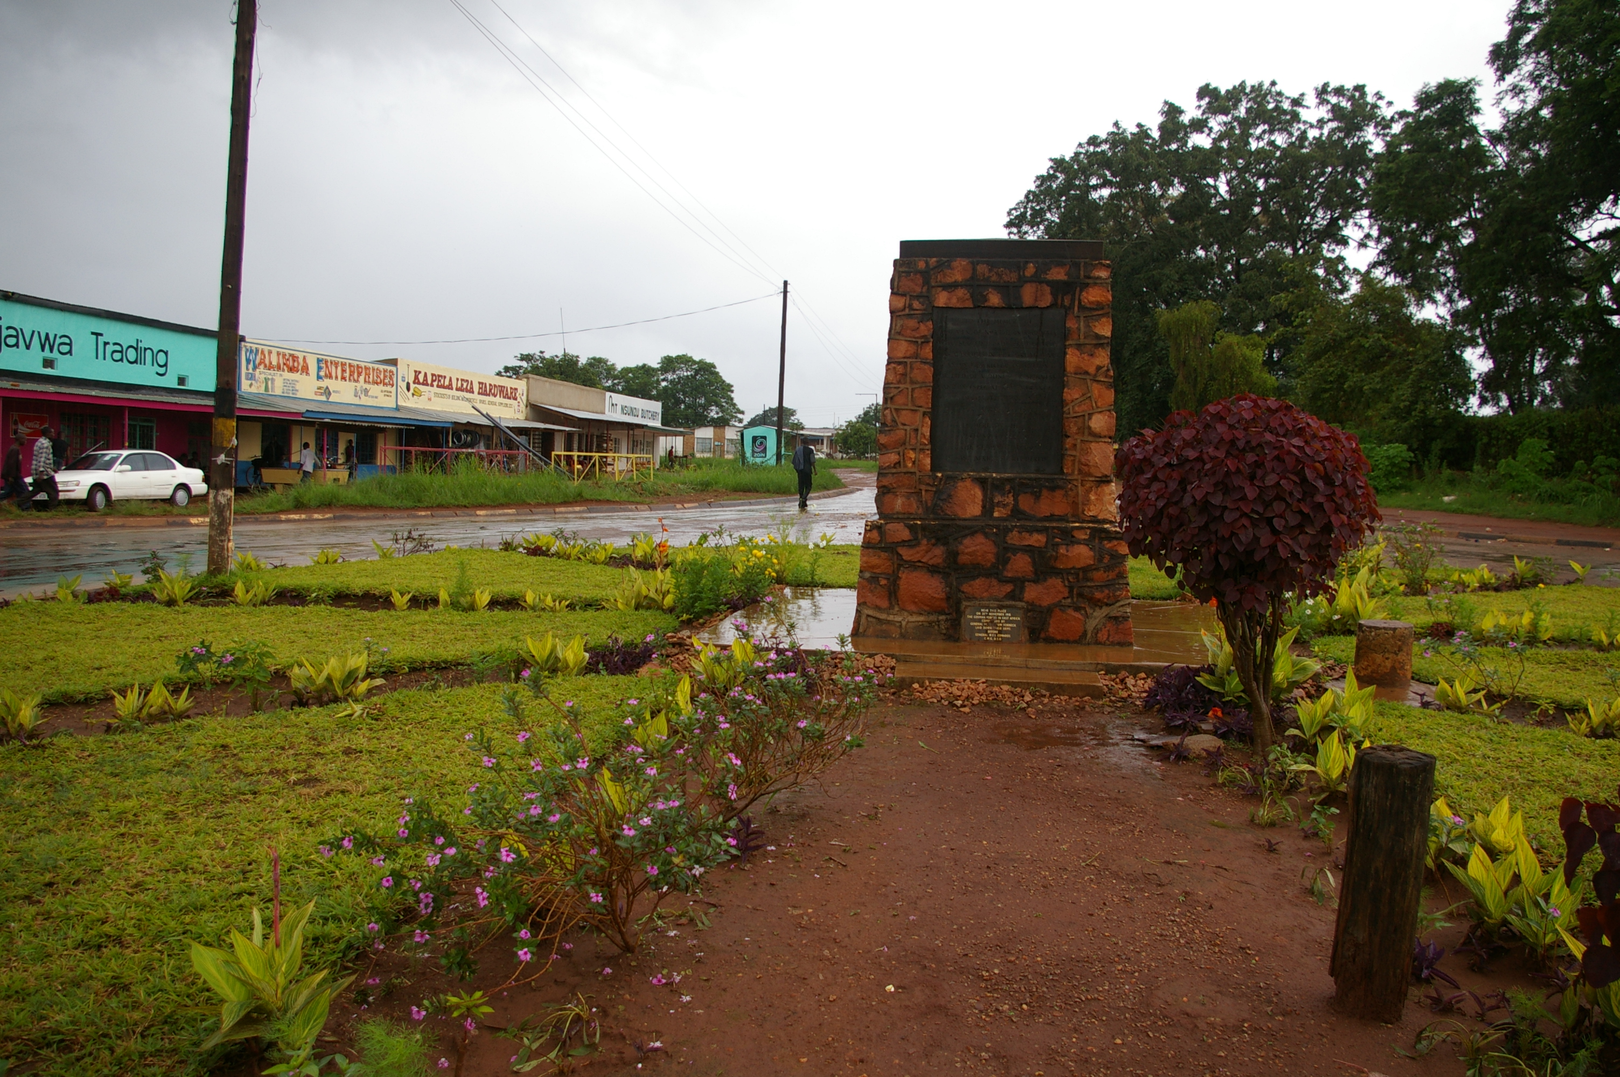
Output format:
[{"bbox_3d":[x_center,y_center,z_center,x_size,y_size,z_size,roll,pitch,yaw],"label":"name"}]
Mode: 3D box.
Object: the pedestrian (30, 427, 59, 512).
[{"bbox_3d":[-15.922,-1.453,25.200,0.650,1.720,0.500,-1,4,-35],"label":"pedestrian"}]

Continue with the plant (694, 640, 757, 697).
[{"bbox_3d":[-0.508,0.746,7.190,0.360,0.310,0.340,1,4,-4],"label":"plant"}]

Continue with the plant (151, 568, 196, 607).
[{"bbox_3d":[-5.861,0.436,11.174,0.396,0.294,0.376,0,5,-28],"label":"plant"}]

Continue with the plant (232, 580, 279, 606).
[{"bbox_3d":[-5.158,0.495,11.295,0.423,0.200,0.402,0,4,-25],"label":"plant"}]

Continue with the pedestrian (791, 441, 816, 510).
[{"bbox_3d":[-0.165,-1.606,29.800,0.550,1.730,0.420,1,4,-3],"label":"pedestrian"}]

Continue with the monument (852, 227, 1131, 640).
[{"bbox_3d":[1.648,-0.840,10.535,2.200,3.220,1.800,2,4,8],"label":"monument"}]

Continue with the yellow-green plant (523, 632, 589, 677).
[{"bbox_3d":[-1.602,0.722,7.665,0.410,0.260,0.330,0,4,-12],"label":"yellow-green plant"}]

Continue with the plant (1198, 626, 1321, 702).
[{"bbox_3d":[2.755,0.760,7.464,0.741,0.444,0.593,2,4,20],"label":"plant"}]

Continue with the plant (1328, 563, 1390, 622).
[{"bbox_3d":[5.073,0.520,11.200,0.530,0.470,0.460,3,4,24],"label":"plant"}]

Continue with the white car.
[{"bbox_3d":[-16.620,-1.400,29.150,1.690,1.380,4.250,2,4,17],"label":"white car"}]

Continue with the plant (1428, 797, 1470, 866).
[{"bbox_3d":[2.301,1.058,4.374,0.165,0.251,0.148,3,4,28],"label":"plant"}]

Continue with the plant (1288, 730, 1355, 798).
[{"bbox_3d":[2.540,1.097,6.010,0.323,0.280,0.307,3,4,23],"label":"plant"}]

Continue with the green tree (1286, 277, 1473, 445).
[{"bbox_3d":[22.013,-5.746,47.671,7.555,9.073,7.177,3,4,24],"label":"green tree"}]

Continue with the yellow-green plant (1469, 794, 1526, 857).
[{"bbox_3d":[2.489,1.056,4.396,0.207,0.257,0.186,3,4,30],"label":"yellow-green plant"}]

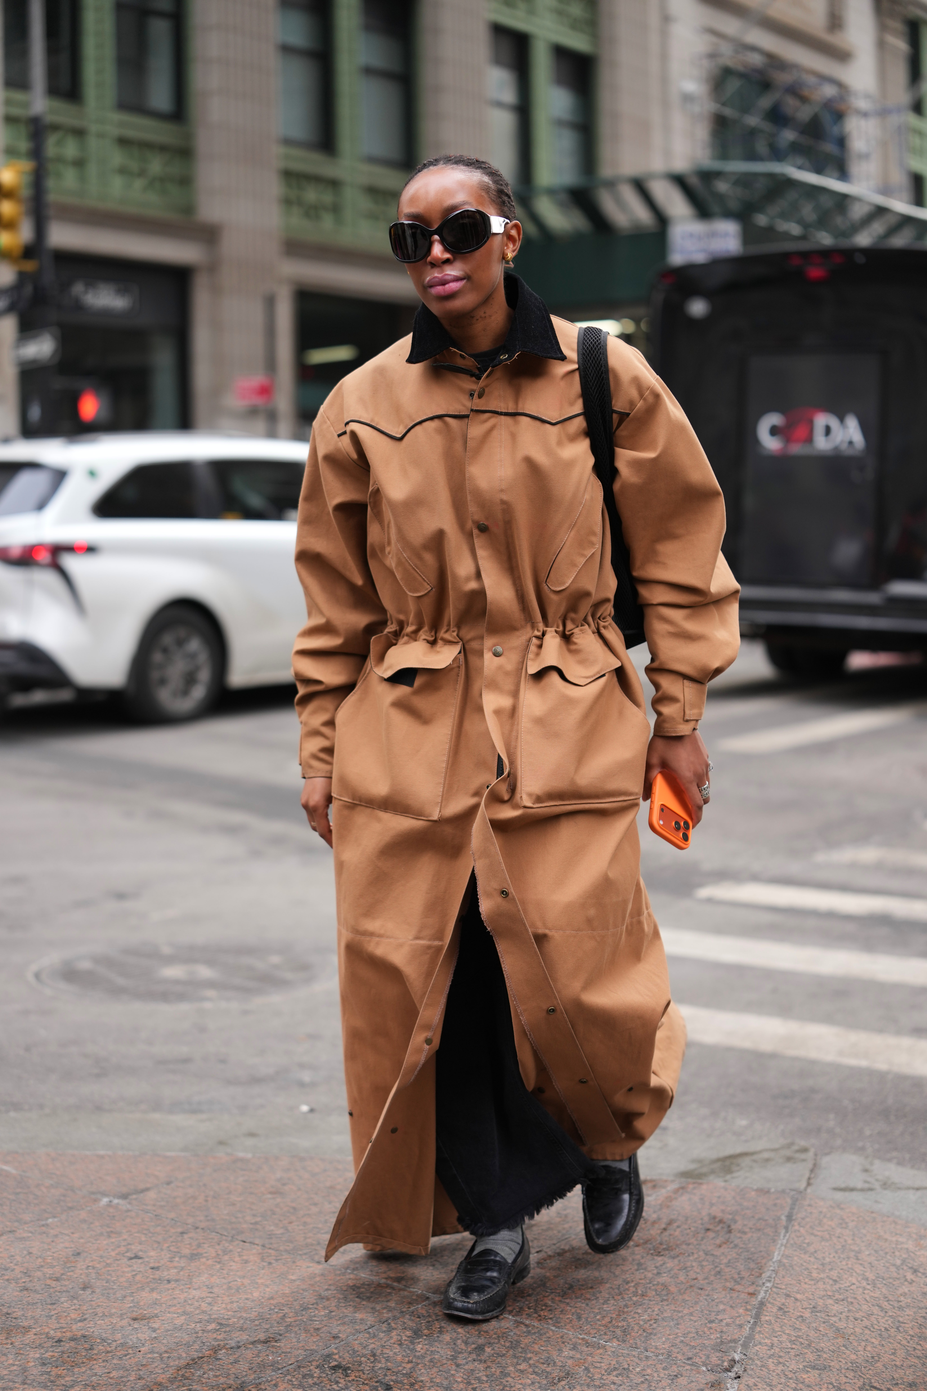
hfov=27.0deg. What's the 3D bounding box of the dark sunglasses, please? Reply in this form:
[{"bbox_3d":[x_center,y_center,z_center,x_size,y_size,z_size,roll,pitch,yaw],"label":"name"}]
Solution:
[{"bbox_3d":[-0.013,-0.641,2.714,0.148,0.062,0.150,-5,7,18],"label":"dark sunglasses"}]

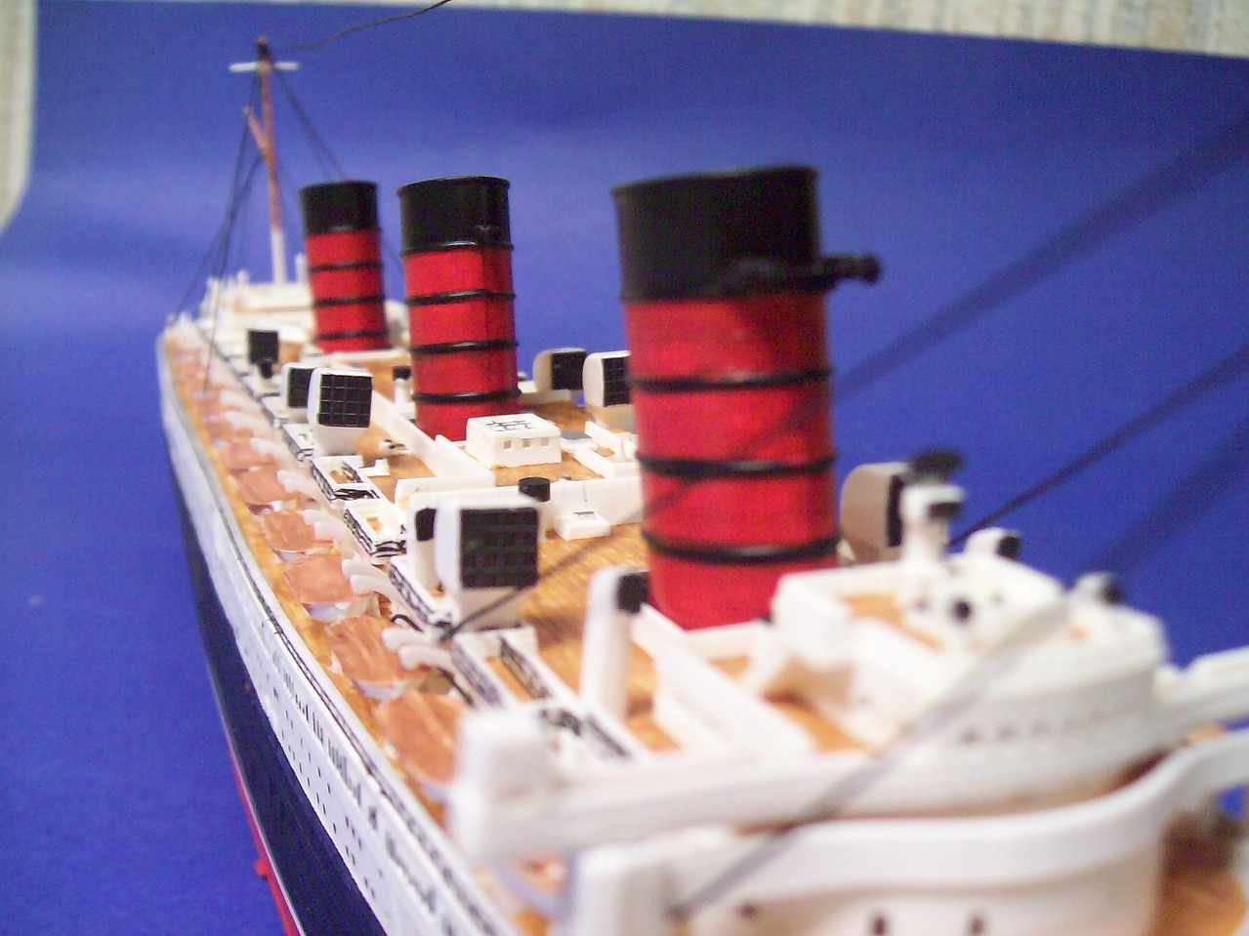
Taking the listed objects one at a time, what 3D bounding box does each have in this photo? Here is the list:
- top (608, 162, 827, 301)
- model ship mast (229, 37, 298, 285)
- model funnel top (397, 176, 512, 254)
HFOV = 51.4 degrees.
[{"bbox_3d":[0.007,-0.016,0.095,0.013,0.008,0.020,-7,6,-22],"label":"top"},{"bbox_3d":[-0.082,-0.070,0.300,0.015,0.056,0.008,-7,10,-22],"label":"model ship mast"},{"bbox_3d":[-0.021,-0.031,0.162,0.013,0.008,0.020,-7,6,-22],"label":"model funnel top"}]

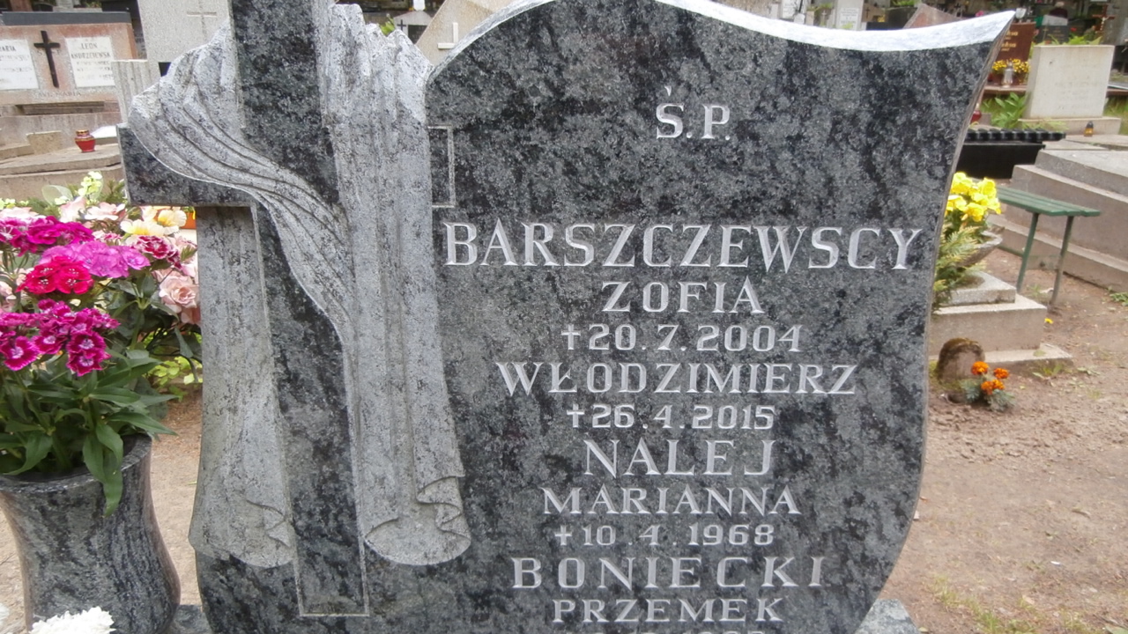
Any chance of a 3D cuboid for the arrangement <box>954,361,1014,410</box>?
[{"bbox_3d":[1.393,0.233,2.600,0.180,0.155,0.150,0,16,0],"label":"arrangement"}]

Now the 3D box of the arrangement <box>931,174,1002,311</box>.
[{"bbox_3d":[1.606,-0.326,3.200,0.350,0.500,0.330,0,16,0],"label":"arrangement"}]

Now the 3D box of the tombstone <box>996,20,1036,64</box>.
[{"bbox_3d":[5.012,-2.999,8.800,0.620,0.640,0.120,0,16,0],"label":"tombstone"}]

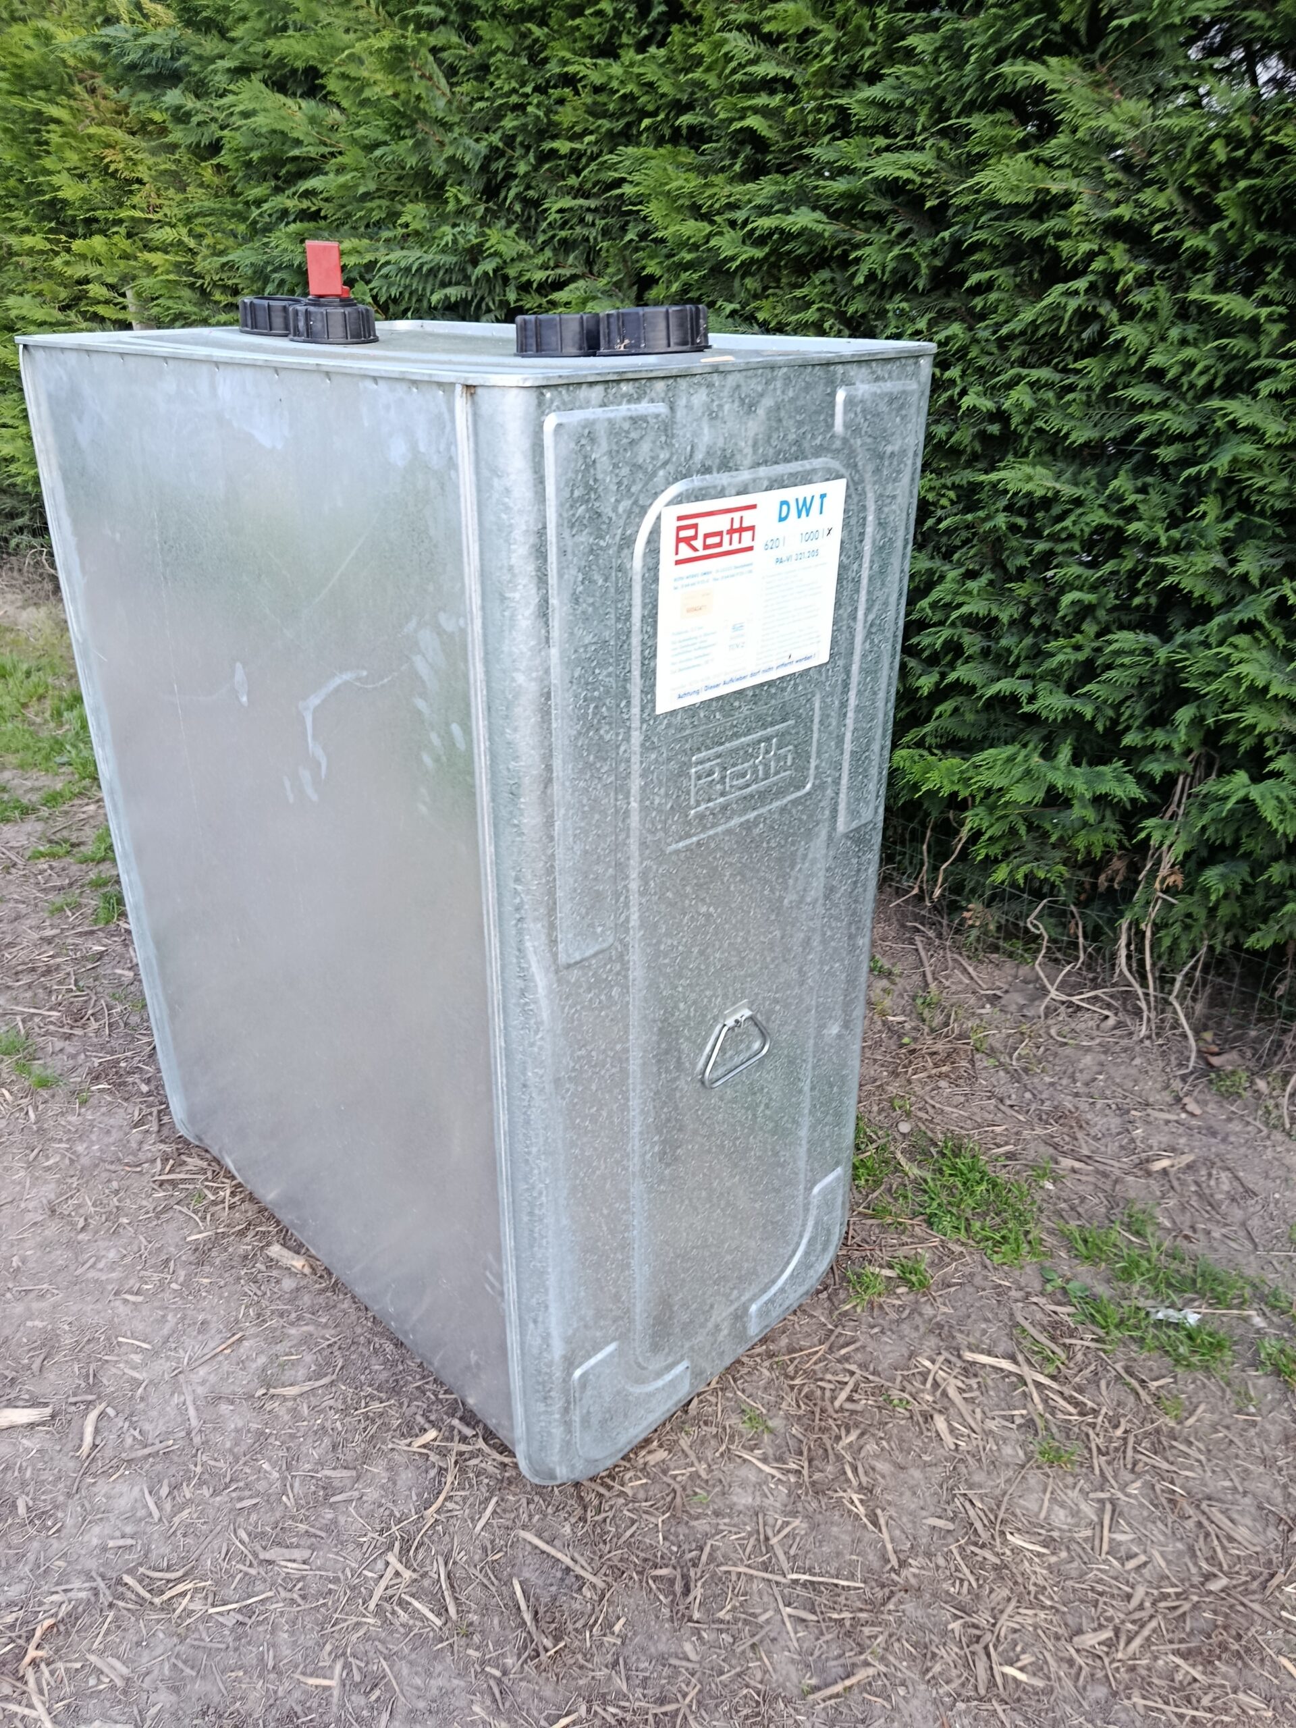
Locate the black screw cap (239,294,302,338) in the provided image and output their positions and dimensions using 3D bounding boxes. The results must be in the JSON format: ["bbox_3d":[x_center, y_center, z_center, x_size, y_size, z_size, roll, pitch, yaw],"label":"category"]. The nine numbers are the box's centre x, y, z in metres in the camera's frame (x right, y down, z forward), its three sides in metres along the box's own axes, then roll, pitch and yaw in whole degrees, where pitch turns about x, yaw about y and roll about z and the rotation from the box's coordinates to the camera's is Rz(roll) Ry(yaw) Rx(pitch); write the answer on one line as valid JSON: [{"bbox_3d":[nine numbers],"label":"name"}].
[{"bbox_3d":[-0.577,-0.854,1.869,0.126,0.050,0.126,-7,26,-14],"label":"black screw cap"}]

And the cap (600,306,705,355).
[{"bbox_3d":[0.008,-0.601,1.347,0.126,0.043,0.126,-3,25,2],"label":"cap"}]

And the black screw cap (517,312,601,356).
[{"bbox_3d":[-0.106,-0.648,1.469,0.126,0.045,0.126,-2,25,-3],"label":"black screw cap"}]

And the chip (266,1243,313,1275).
[{"bbox_3d":[-0.621,0.690,2.090,0.103,0.016,0.022,14,29,27],"label":"chip"}]

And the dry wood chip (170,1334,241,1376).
[{"bbox_3d":[-0.701,0.782,1.907,0.118,0.006,0.008,-23,34,-40],"label":"dry wood chip"}]

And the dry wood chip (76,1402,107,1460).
[{"bbox_3d":[-0.827,0.841,1.778,0.017,0.010,0.098,-3,26,-6],"label":"dry wood chip"}]

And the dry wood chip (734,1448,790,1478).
[{"bbox_3d":[0.161,0.867,1.729,0.088,0.008,0.008,16,30,30],"label":"dry wood chip"}]

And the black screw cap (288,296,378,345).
[{"bbox_3d":[-0.453,-0.786,1.730,0.126,0.058,0.126,-6,26,-12],"label":"black screw cap"}]

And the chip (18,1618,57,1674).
[{"bbox_3d":[-0.758,0.976,1.493,0.020,0.010,0.065,0,25,1],"label":"chip"}]

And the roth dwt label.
[{"bbox_3d":[0.121,-0.305,1.350,0.002,0.219,0.306,23,34,39],"label":"roth dwt label"}]

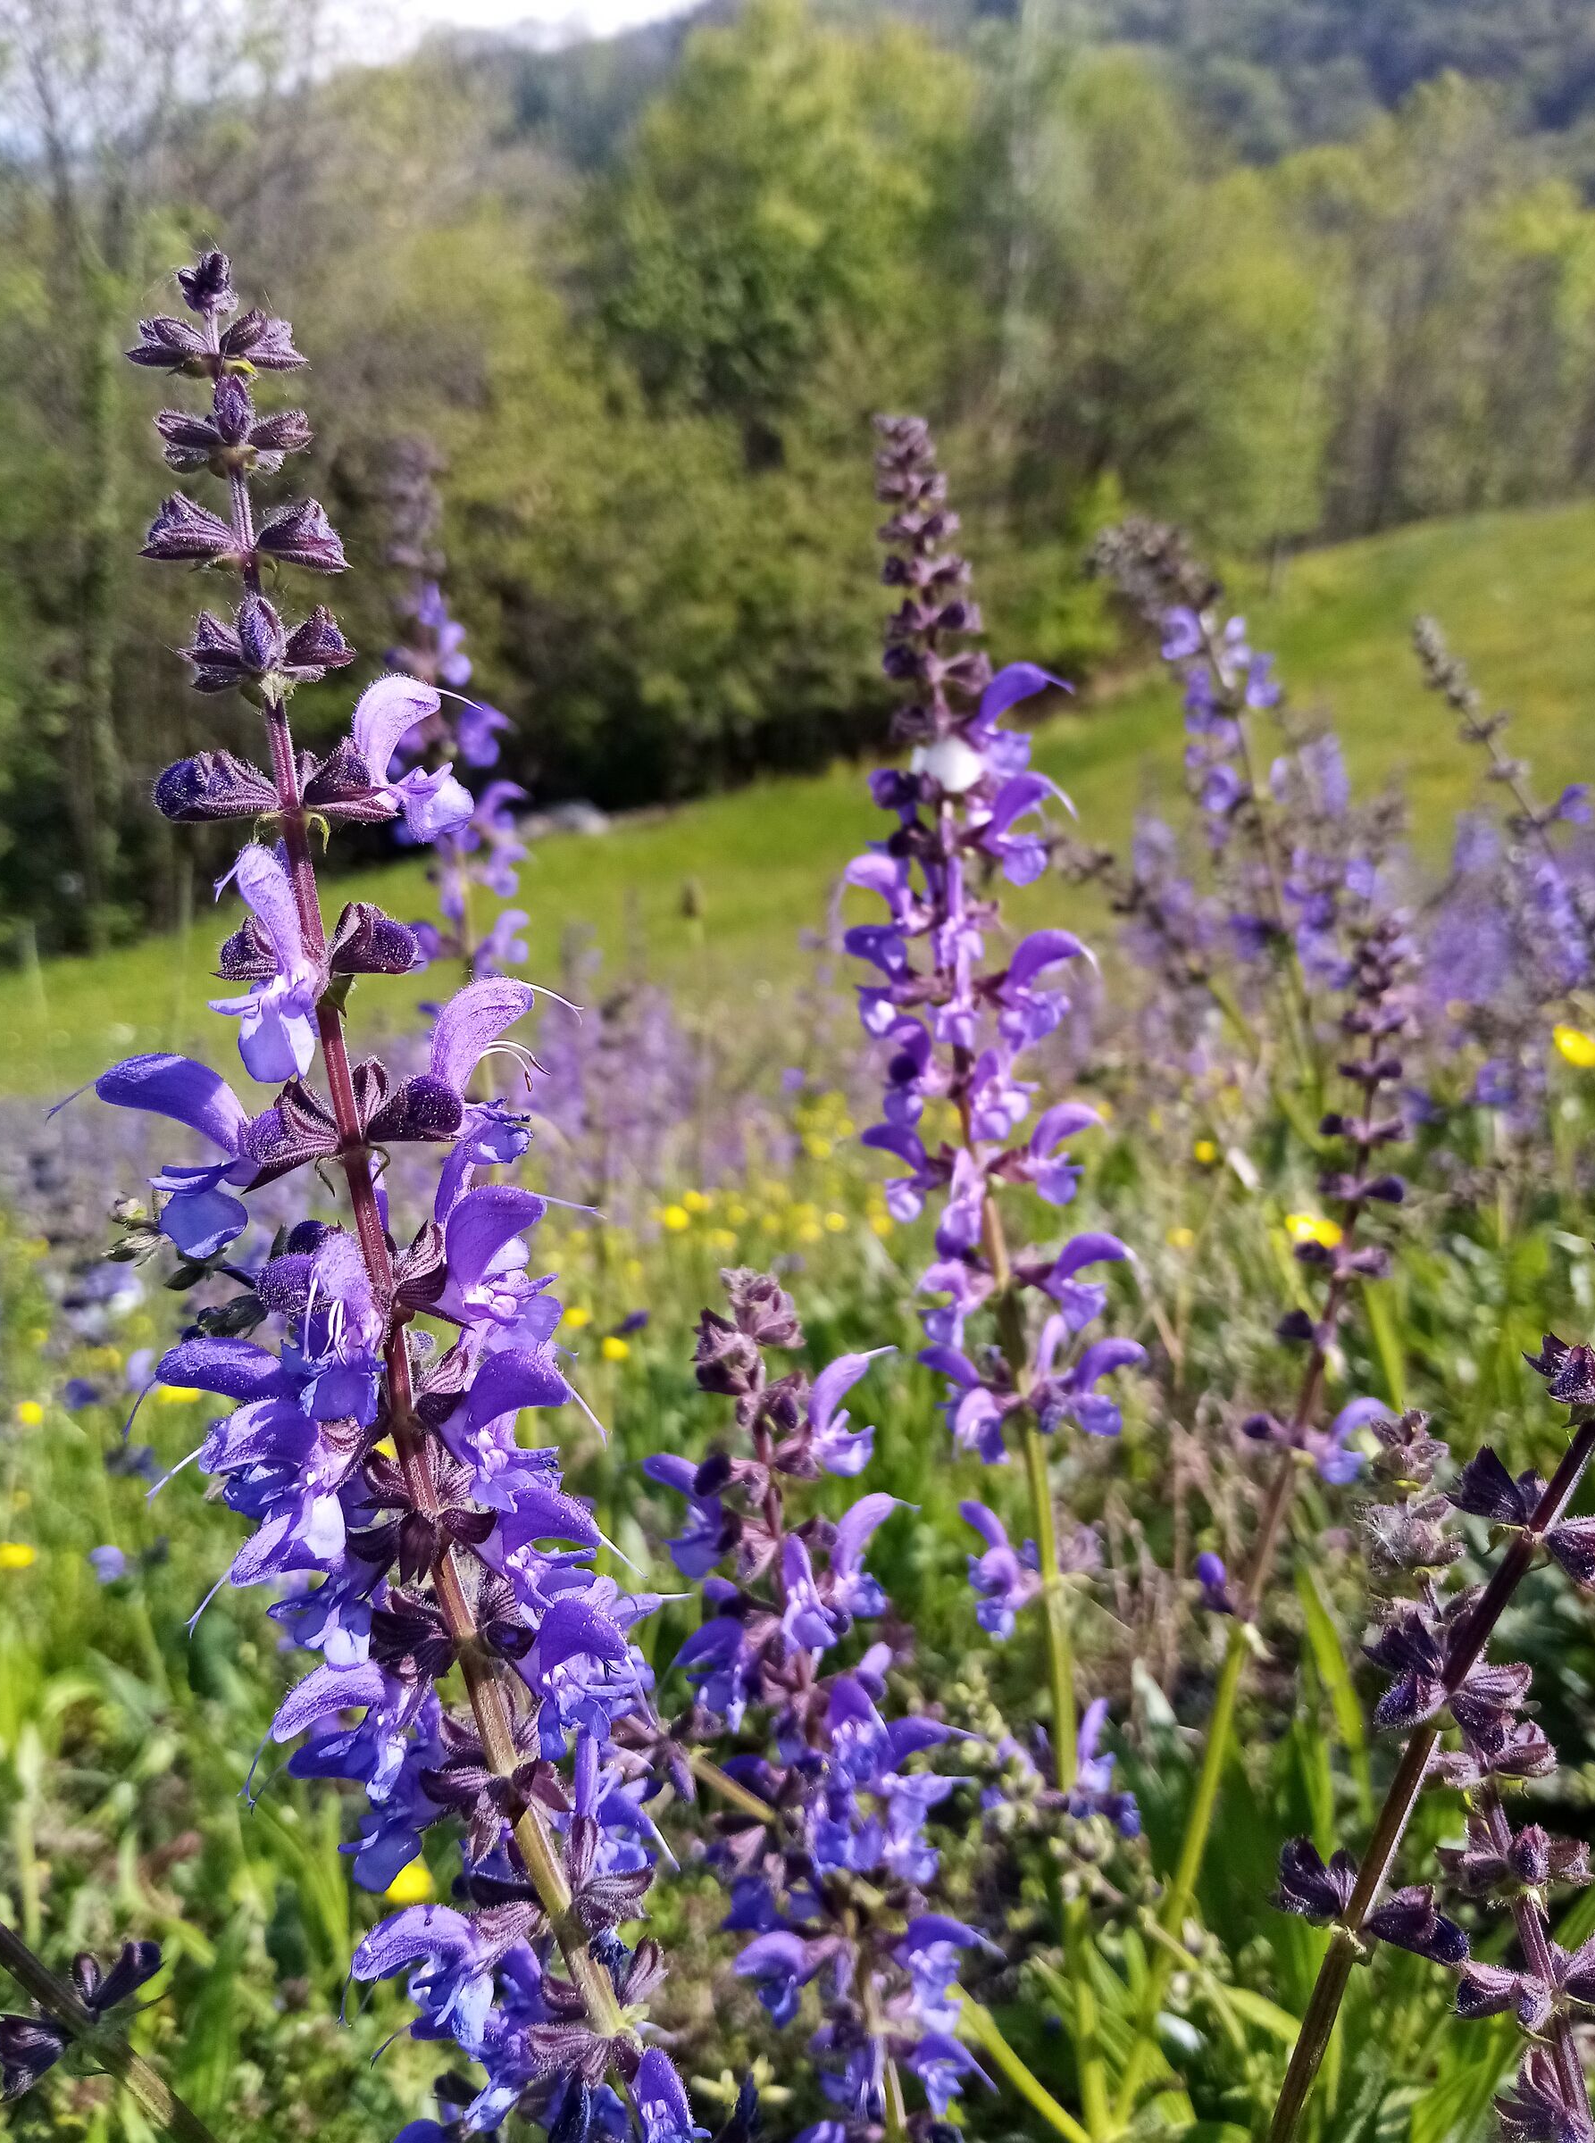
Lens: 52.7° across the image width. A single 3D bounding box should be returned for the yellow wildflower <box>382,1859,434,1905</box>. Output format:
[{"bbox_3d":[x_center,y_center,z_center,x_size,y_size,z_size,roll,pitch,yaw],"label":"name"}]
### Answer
[{"bbox_3d":[-0.159,0.332,0.660,0.023,0.015,0.023,0,11,0],"label":"yellow wildflower"}]

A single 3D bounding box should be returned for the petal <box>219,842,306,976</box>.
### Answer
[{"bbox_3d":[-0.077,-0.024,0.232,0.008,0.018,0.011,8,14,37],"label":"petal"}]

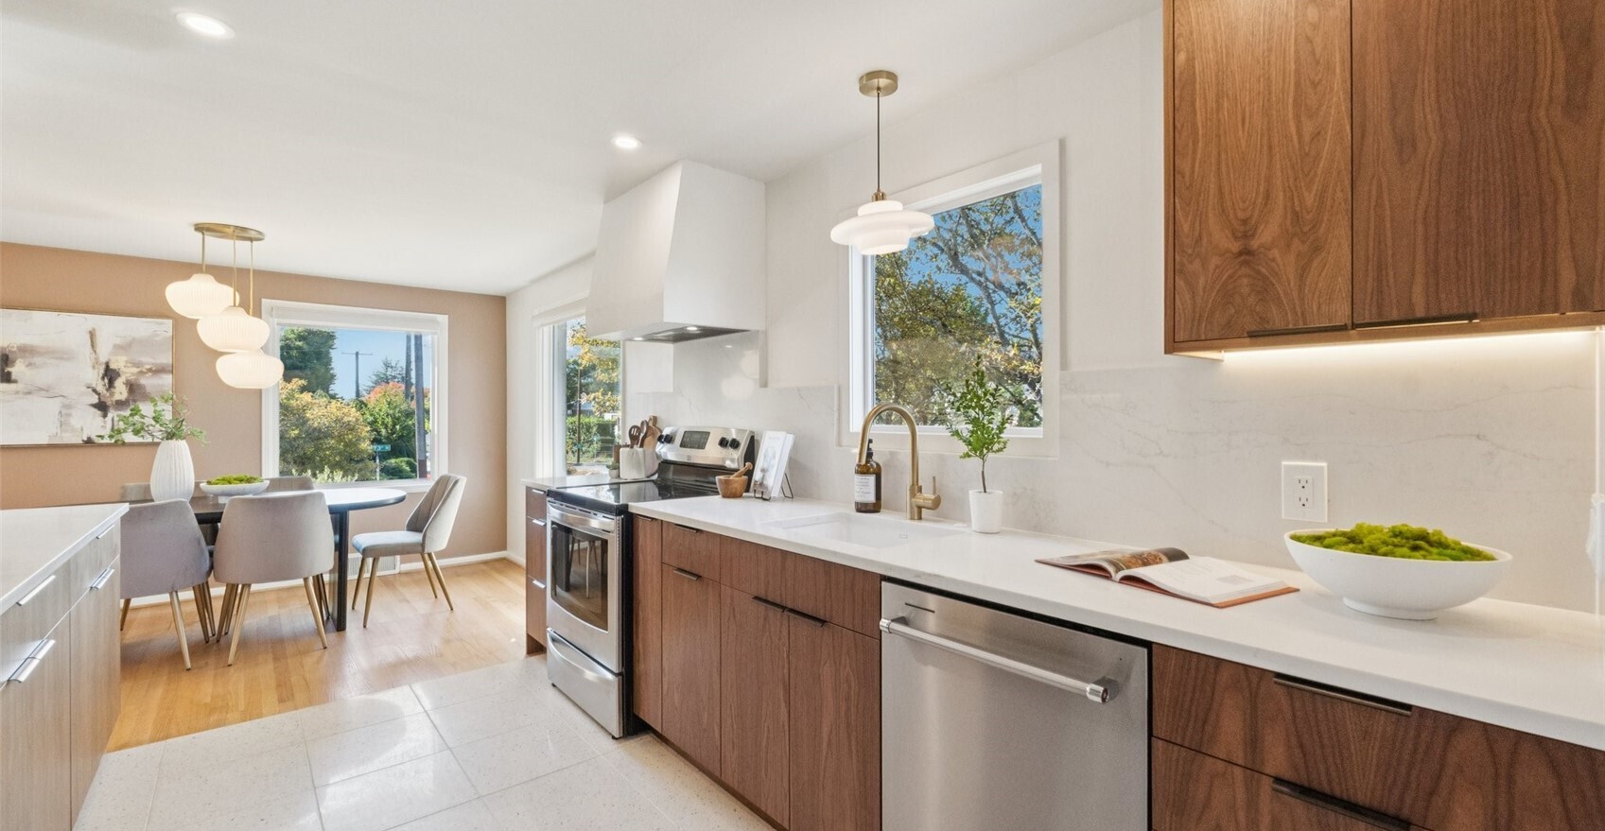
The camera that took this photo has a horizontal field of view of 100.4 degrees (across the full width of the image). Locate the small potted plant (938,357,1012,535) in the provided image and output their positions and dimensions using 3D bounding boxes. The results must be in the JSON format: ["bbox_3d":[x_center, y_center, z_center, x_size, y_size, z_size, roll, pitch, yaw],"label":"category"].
[{"bbox_3d":[0.494,0.088,1.915,0.200,0.500,0.200,0,0,0],"label":"small potted plant"}]

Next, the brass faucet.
[{"bbox_3d":[0.305,0.150,2.083,0.280,0.380,0.123,0,0,-40],"label":"brass faucet"}]

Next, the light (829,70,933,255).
[{"bbox_3d":[0.235,-0.757,2.030,0.313,0.517,0.313,0,0,0],"label":"light"}]

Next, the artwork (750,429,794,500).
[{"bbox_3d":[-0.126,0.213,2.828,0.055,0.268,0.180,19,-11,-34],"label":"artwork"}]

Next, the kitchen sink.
[{"bbox_3d":[0.165,0.439,1.993,0.370,0.210,0.540,0,0,-40],"label":"kitchen sink"}]

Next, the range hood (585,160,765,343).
[{"bbox_3d":[-0.607,-0.689,3.065,0.490,0.655,0.765,0,0,-40],"label":"range hood"}]

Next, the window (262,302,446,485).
[{"bbox_3d":[-3.416,-0.102,5.191,1.207,1.459,0.100,0,0,-40],"label":"window"}]

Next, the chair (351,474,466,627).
[{"bbox_3d":[-2.537,0.833,4.327,0.605,0.845,0.510,0,0,-40],"label":"chair"}]

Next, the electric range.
[{"bbox_3d":[-0.701,0.658,3.026,0.670,1.195,0.762,0,0,-40],"label":"electric range"}]

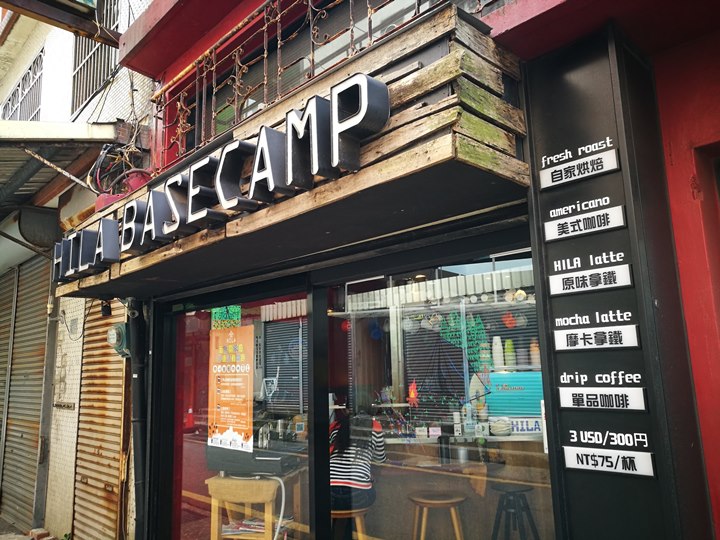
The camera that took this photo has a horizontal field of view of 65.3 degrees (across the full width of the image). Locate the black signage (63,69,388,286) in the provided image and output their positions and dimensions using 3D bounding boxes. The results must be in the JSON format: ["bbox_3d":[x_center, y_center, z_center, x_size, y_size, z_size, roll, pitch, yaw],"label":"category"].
[{"bbox_3d":[-1.140,-0.299,3.186,0.107,0.311,3.512,7,-13,-43],"label":"black signage"}]

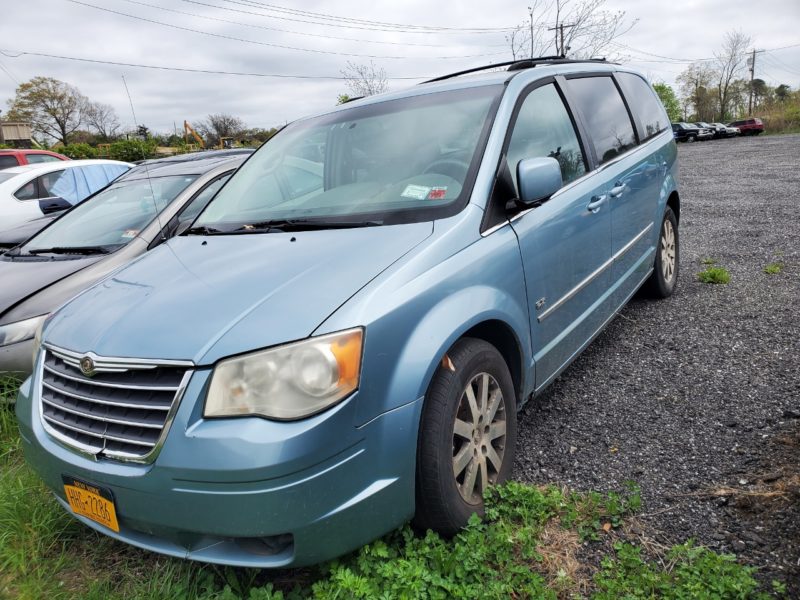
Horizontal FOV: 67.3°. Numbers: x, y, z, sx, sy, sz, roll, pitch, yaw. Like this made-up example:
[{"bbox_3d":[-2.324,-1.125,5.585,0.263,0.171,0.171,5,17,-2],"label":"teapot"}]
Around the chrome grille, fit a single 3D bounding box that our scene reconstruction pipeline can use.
[{"bbox_3d":[-0.980,0.343,1.964,0.920,0.335,0.140,1,11,36],"label":"chrome grille"}]

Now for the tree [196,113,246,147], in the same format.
[{"bbox_3d":[-26.735,-25.387,90.000,7.200,5.600,6.500,-10,15,-17],"label":"tree"}]

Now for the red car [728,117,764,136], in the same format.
[{"bbox_3d":[31.919,-16.076,56.000,1.820,1.720,4.600,-16,18,-36],"label":"red car"}]

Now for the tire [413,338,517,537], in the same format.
[{"bbox_3d":[0.218,0.489,2.229,0.230,0.710,0.700,1,17,32],"label":"tire"}]

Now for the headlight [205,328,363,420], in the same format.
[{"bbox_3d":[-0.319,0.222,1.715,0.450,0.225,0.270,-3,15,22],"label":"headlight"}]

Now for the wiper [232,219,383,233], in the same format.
[{"bbox_3d":[-0.412,-0.316,2.552,0.948,0.060,0.070,5,19,43],"label":"wiper"}]

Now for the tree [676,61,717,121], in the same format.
[{"bbox_3d":[34.540,-24.056,70.000,4.200,7.200,4.200,3,17,30],"label":"tree"}]

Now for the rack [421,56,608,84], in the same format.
[{"bbox_3d":[0.640,-1.502,4.157,1.270,0.120,2.150,1,17,36],"label":"rack"}]

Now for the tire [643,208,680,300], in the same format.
[{"bbox_3d":[1.964,-0.377,4.612,0.230,0.720,0.710,2,18,36],"label":"tire"}]

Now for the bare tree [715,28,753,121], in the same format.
[{"bbox_3d":[37.740,-24.953,68.000,4.200,10.800,4.200,3,17,30],"label":"bare tree"}]

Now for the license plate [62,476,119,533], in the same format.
[{"bbox_3d":[-0.998,0.656,1.948,0.305,0.155,0.020,1,14,36],"label":"license plate"}]

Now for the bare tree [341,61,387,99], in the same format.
[{"bbox_3d":[-3.840,-21.797,65.000,5.200,8.500,5.200,-5,16,0],"label":"bare tree"}]

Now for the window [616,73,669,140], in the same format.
[{"bbox_3d":[1.757,-1.376,4.273,0.080,0.480,0.950,-18,5,39],"label":"window"}]

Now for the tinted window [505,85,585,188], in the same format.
[{"bbox_3d":[0.633,-0.736,2.706,0.060,0.510,0.900,-18,5,39],"label":"tinted window"}]

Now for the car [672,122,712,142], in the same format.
[{"bbox_3d":[21.702,-12.822,46.000,1.800,1.650,4.600,-12,18,-24],"label":"car"}]

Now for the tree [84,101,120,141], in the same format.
[{"bbox_3d":[-47.034,-28.062,95.000,5.700,7.200,5.500,-5,16,0],"label":"tree"}]

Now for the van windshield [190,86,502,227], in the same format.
[{"bbox_3d":[-0.293,-0.657,2.870,1.620,0.130,1.000,2,51,36],"label":"van windshield"}]

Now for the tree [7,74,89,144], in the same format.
[{"bbox_3d":[-45.886,-24.338,78.000,10.000,9.300,9.500,-5,16,0],"label":"tree"}]

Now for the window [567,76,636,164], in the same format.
[{"bbox_3d":[1.194,-1.043,3.442,0.060,0.490,0.850,-15,7,39],"label":"window"}]

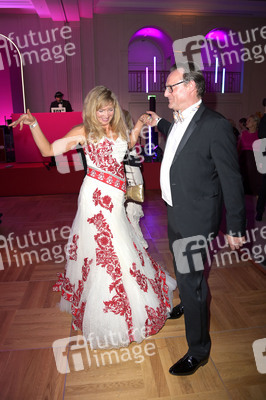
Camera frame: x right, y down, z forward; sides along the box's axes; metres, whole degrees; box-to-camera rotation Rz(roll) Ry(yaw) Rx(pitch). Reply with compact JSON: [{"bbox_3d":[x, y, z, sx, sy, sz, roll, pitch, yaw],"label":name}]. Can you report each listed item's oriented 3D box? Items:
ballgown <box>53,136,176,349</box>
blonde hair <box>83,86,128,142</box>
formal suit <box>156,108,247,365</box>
[{"bbox_3d":[-0.140,0.242,2.072,1.000,1.390,0.870,-3,13,-14],"label":"ballgown"},{"bbox_3d":[-0.190,-0.571,1.789,0.300,0.370,0.280,-3,13,-12],"label":"blonde hair"},{"bbox_3d":[0.420,0.210,1.685,0.500,1.530,0.620,-5,14,-22],"label":"formal suit"}]

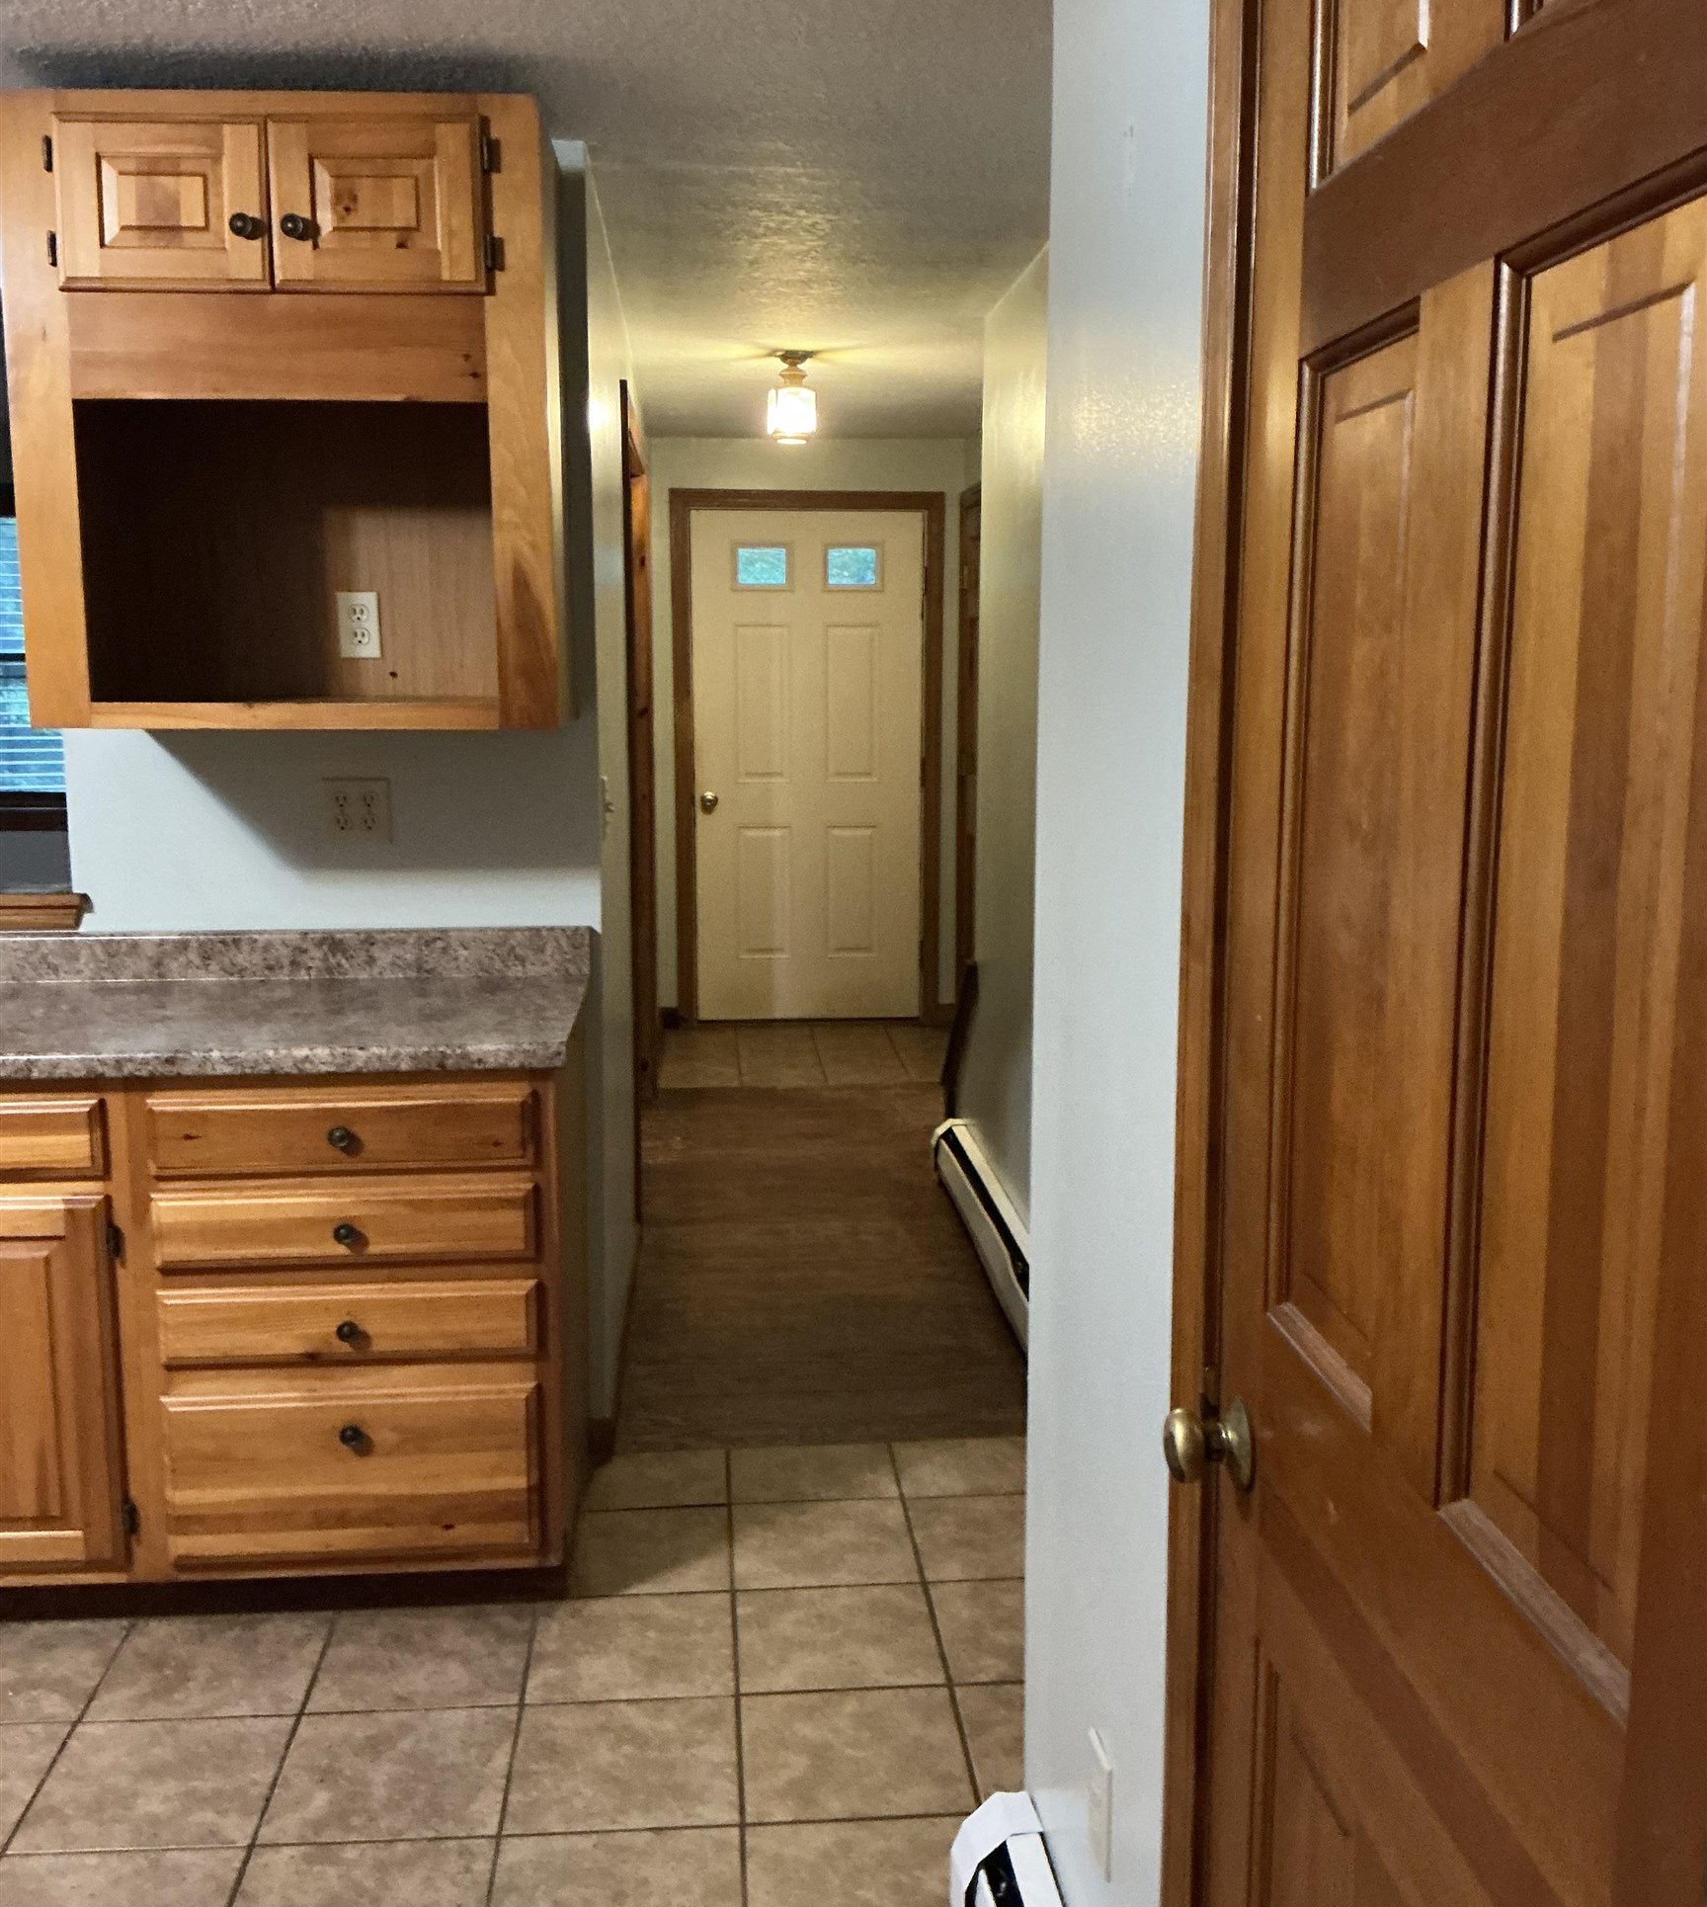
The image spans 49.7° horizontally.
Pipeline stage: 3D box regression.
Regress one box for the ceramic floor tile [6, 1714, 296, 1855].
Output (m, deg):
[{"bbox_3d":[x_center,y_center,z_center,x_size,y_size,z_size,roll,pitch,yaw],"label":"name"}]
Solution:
[{"bbox_3d":[-0.932,1.122,2.482,0.305,0.010,0.294,-1,9,-5],"label":"ceramic floor tile"}]

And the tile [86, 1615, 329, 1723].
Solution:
[{"bbox_3d":[-0.957,1.073,2.777,0.305,0.010,0.294,-1,9,-5],"label":"tile"}]

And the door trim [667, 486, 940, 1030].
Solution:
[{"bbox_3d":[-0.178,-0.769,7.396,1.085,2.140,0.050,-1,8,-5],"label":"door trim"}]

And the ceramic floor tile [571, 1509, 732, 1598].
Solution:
[{"bbox_3d":[-0.351,1.017,3.123,0.285,0.010,0.294,-1,9,-5],"label":"ceramic floor tile"}]

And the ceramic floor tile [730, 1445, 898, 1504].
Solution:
[{"bbox_3d":[-0.074,0.969,3.419,0.305,0.010,0.245,-1,9,-5],"label":"ceramic floor tile"}]

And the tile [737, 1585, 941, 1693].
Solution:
[{"bbox_3d":[-0.026,1.035,2.781,0.298,0.010,0.298,-1,8,-5],"label":"tile"}]

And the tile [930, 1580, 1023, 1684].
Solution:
[{"bbox_3d":[0.284,1.059,2.879,0.305,0.010,0.294,-1,9,-5],"label":"tile"}]

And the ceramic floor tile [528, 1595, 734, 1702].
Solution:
[{"bbox_3d":[-0.337,1.066,2.828,0.305,0.010,0.294,-1,9,-5],"label":"ceramic floor tile"}]

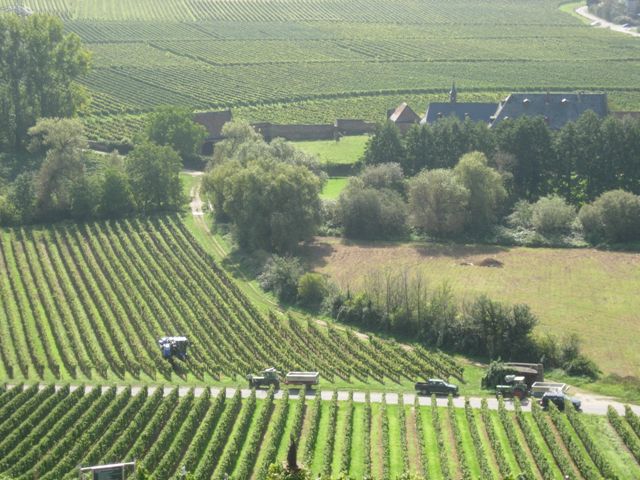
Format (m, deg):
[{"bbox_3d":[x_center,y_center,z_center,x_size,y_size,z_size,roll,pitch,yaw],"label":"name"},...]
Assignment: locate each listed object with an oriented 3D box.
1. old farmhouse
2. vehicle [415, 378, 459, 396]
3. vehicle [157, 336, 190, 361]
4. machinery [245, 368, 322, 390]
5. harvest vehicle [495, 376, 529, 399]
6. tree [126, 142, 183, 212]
[{"bbox_3d":[43.574,-29.538,510.000,52.500,13.500,16.000,0,9,-3],"label":"old farmhouse"},{"bbox_3d":[14.405,18.181,257.000,5.100,1.750,1.850,1,10,8],"label":"vehicle"},{"bbox_3d":[-18.934,14.620,271.500,2.700,3.400,5.000,-2,10,-12],"label":"vehicle"},{"bbox_3d":[-4.426,17.519,260.500,8.900,2.500,2.000,1,10,8],"label":"machinery"},{"bbox_3d":[23.343,17.969,254.000,3.850,2.500,1.900,1,10,9],"label":"harvest vehicle"},{"bbox_3d":[-31.845,-11.545,402.000,10.600,14.000,10.400,0,9,0],"label":"tree"}]

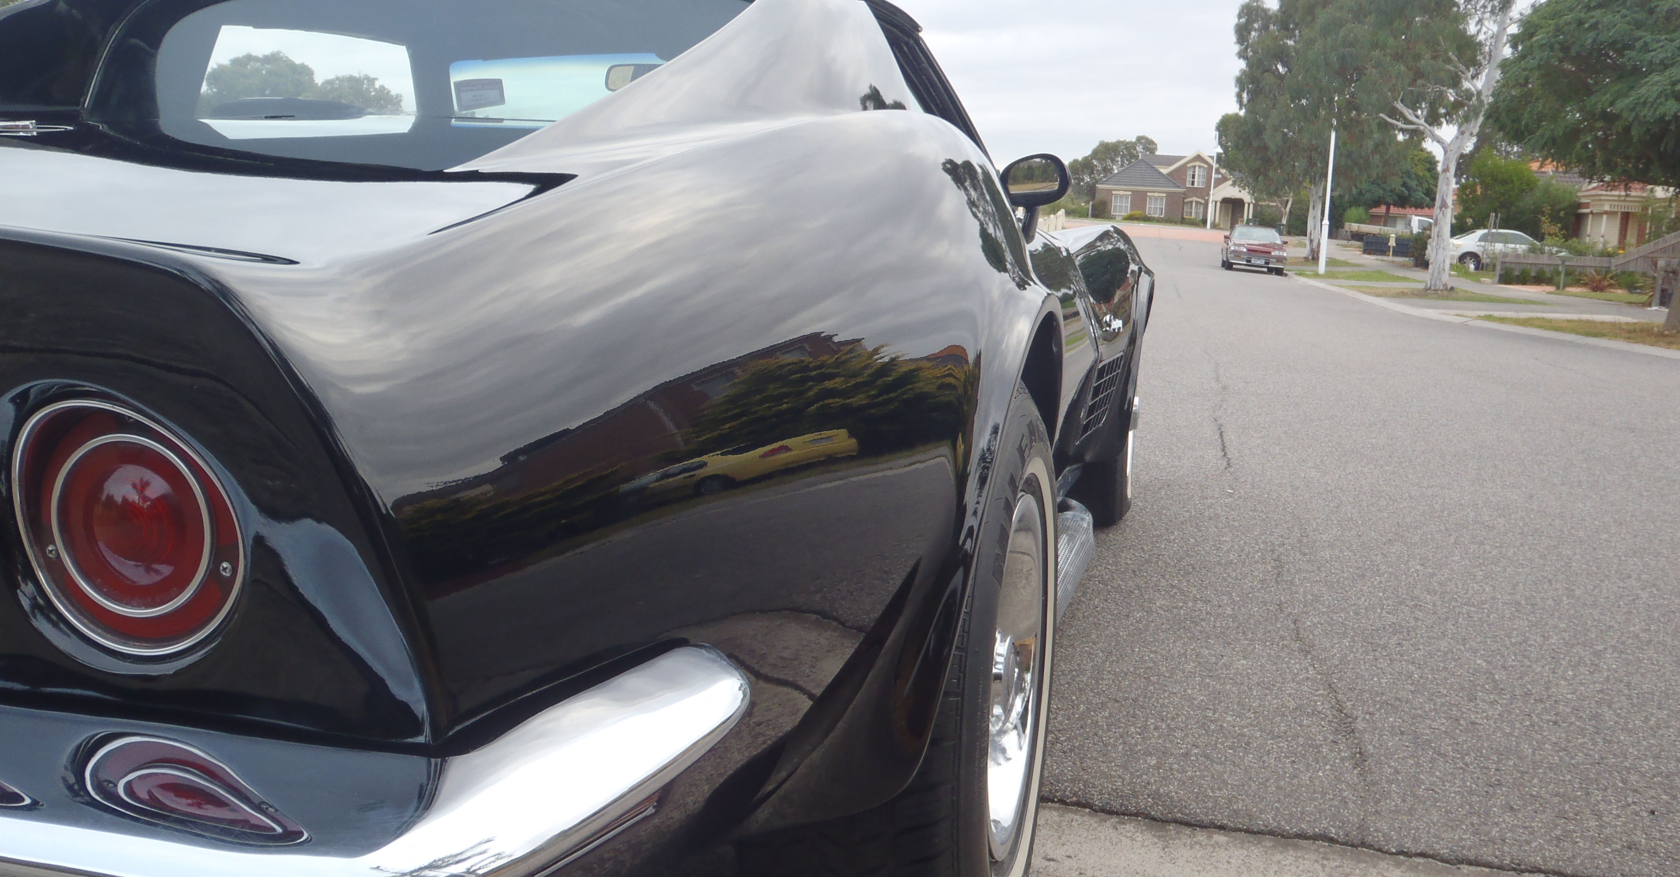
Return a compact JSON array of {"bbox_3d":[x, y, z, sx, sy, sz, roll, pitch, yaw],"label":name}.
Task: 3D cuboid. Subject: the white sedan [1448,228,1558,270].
[{"bbox_3d":[21.976,-6.223,44.816,4.650,1.420,1.780,3,9,7],"label":"white sedan"}]

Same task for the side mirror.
[{"bbox_3d":[0.424,-0.550,2.913,0.148,0.120,0.110,5,9,21],"label":"side mirror"}]

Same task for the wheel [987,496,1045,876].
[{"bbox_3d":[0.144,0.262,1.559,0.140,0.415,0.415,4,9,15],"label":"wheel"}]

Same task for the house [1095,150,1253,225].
[{"bbox_3d":[27.258,-20.171,109.529,13.200,6.000,11.000,4,9,9],"label":"house"}]

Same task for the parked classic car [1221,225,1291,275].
[{"bbox_3d":[12.362,-5.665,40.488,1.700,1.370,4.550,4,9,13],"label":"parked classic car"}]

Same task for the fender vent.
[{"bbox_3d":[0.633,-0.101,3.366,0.040,0.200,0.250,18,12,22],"label":"fender vent"}]

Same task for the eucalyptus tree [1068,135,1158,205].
[{"bbox_3d":[24.956,-23.900,124.395,8.600,7.700,8.000,4,9,10],"label":"eucalyptus tree"}]

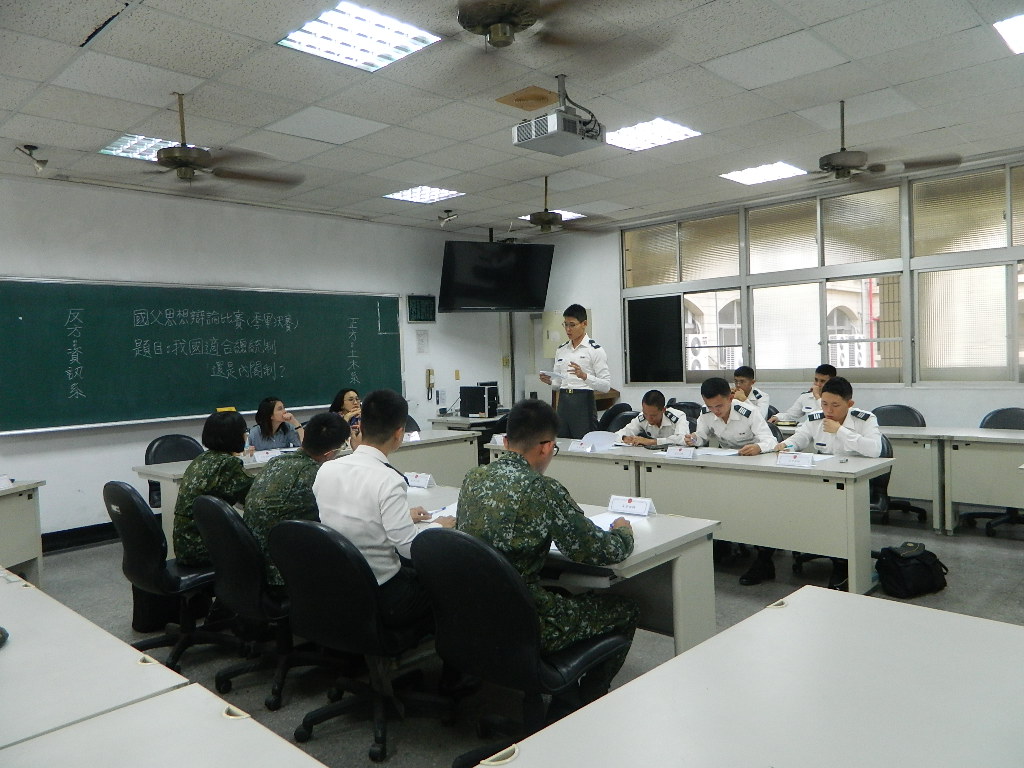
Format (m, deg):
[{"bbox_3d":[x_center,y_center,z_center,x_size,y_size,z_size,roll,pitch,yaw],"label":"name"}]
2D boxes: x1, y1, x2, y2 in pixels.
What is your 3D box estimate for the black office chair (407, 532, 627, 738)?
[{"bbox_3d":[0.021,0.876,2.445,0.660,0.920,0.580,-5,3,-44],"label":"black office chair"}]

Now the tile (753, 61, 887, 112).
[{"bbox_3d":[1.838,-1.755,4.397,0.600,0.020,0.600,1,3,44],"label":"tile"}]

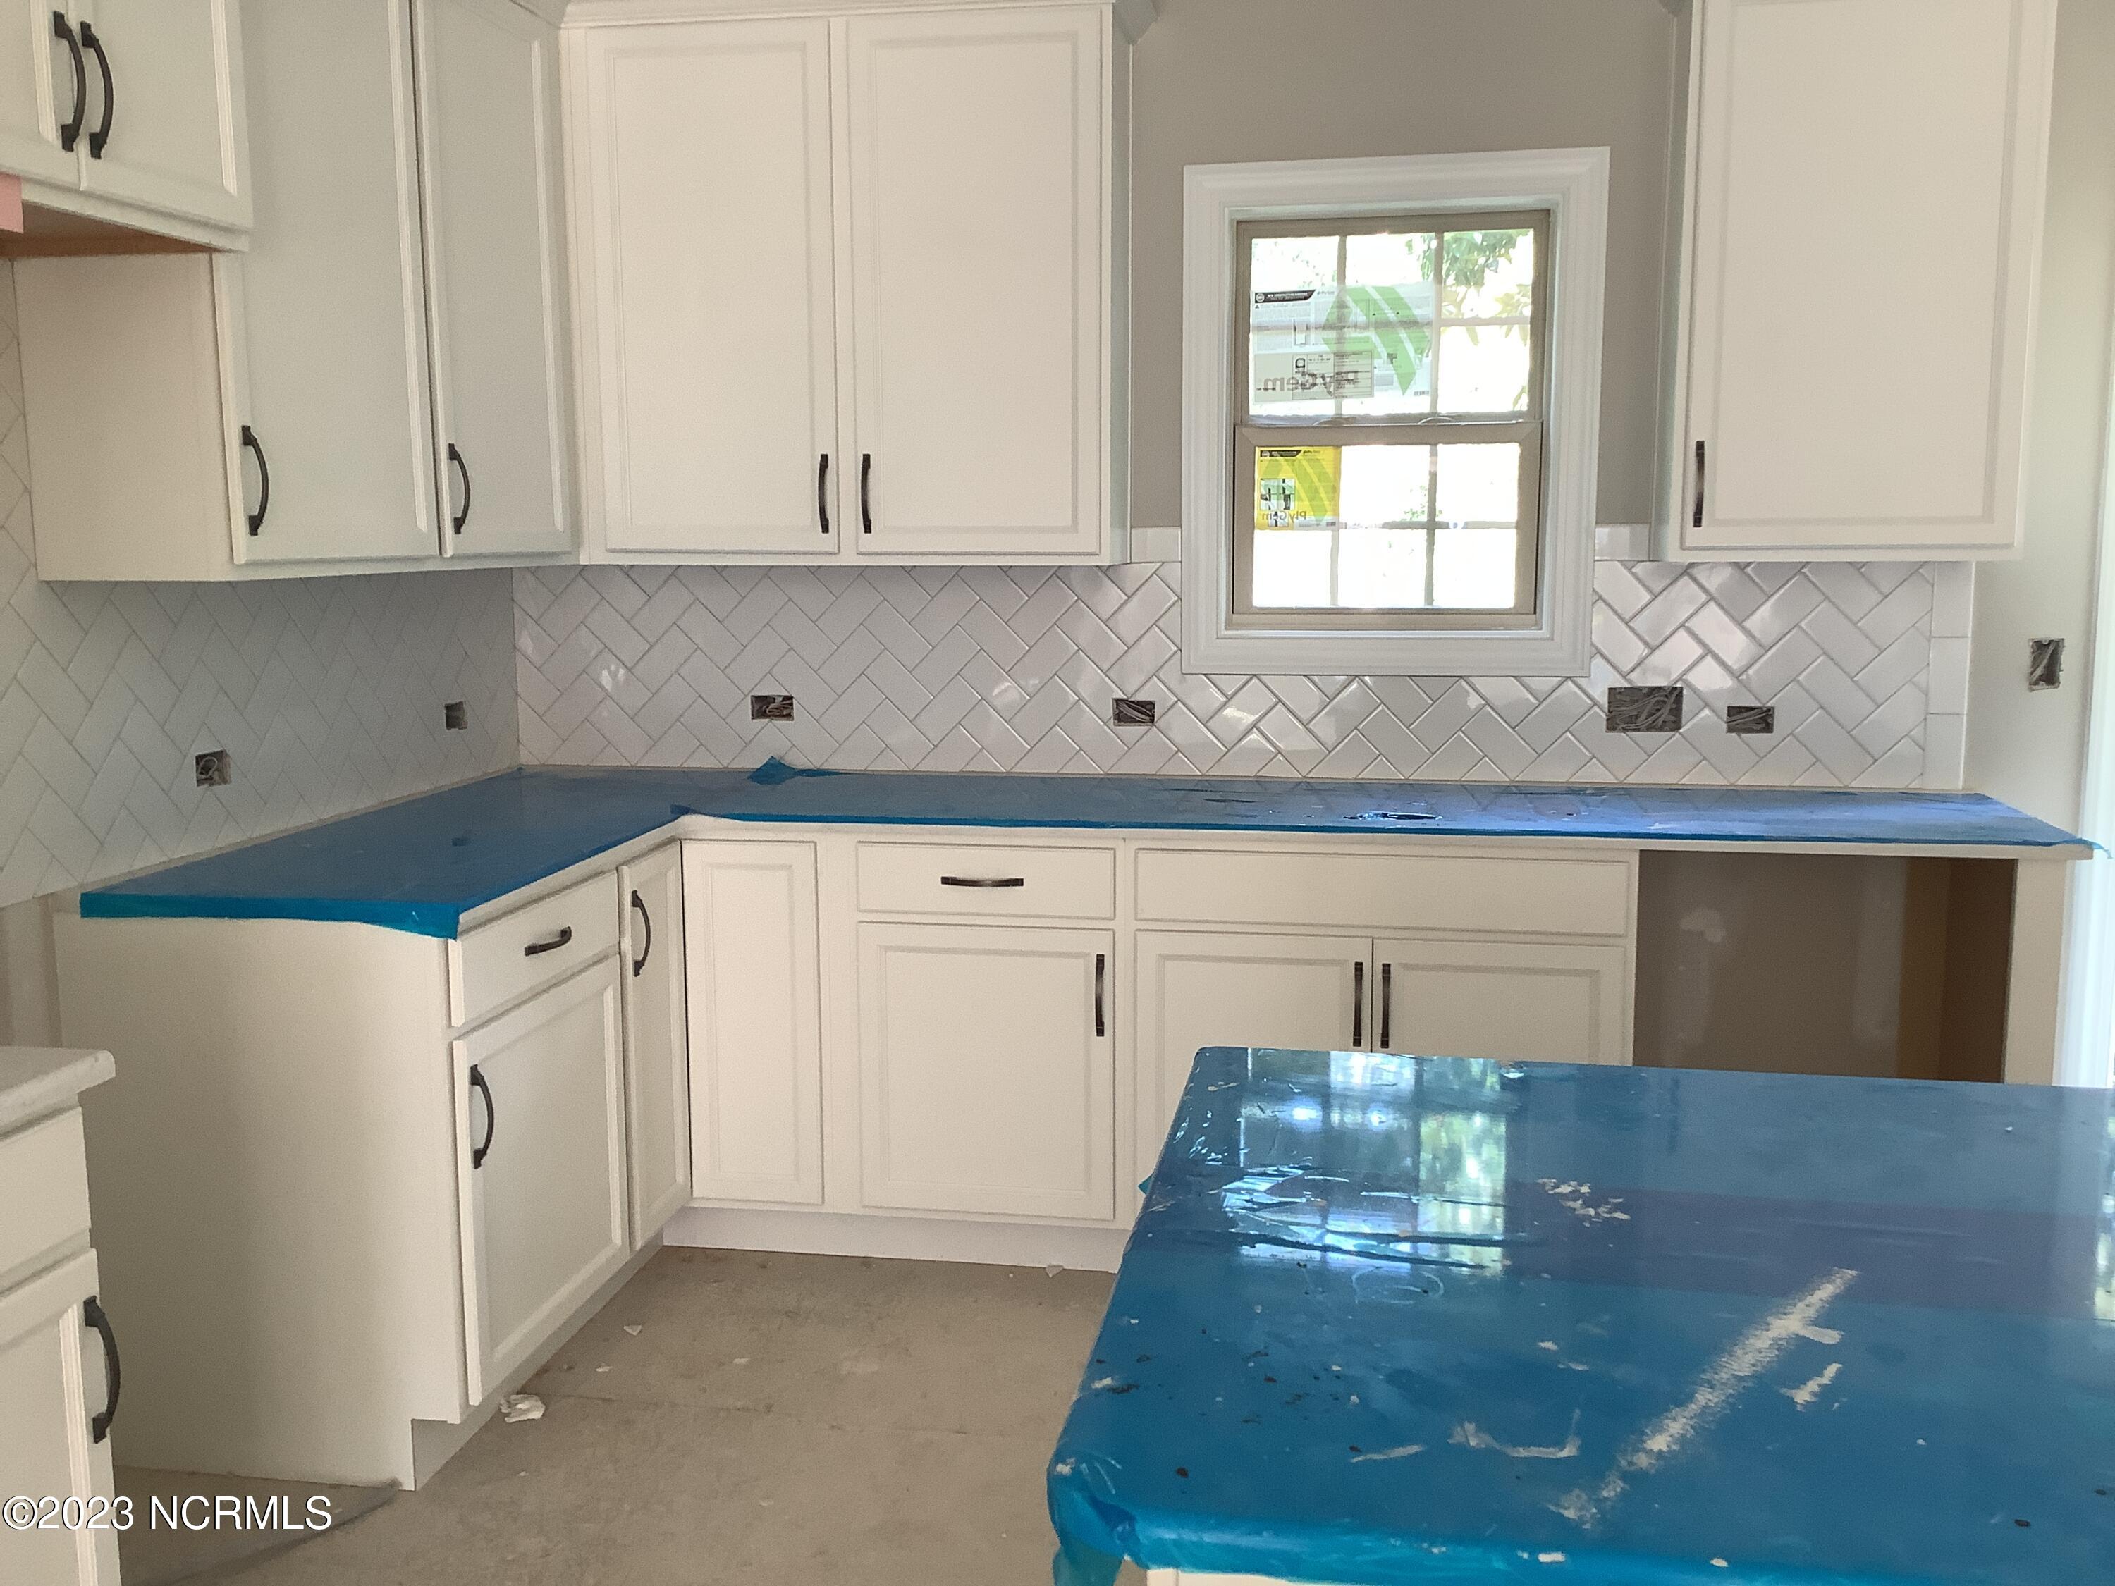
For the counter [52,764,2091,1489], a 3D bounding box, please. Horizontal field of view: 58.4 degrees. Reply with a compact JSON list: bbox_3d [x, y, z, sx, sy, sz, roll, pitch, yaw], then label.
[{"bbox_3d":[0.179,0.527,3.385,3.135,0.908,1.557,1,8,10],"label":"counter"}]

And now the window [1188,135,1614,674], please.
[{"bbox_3d":[0.690,-0.773,3.951,0.847,1.048,0.125,1,8,10],"label":"window"}]

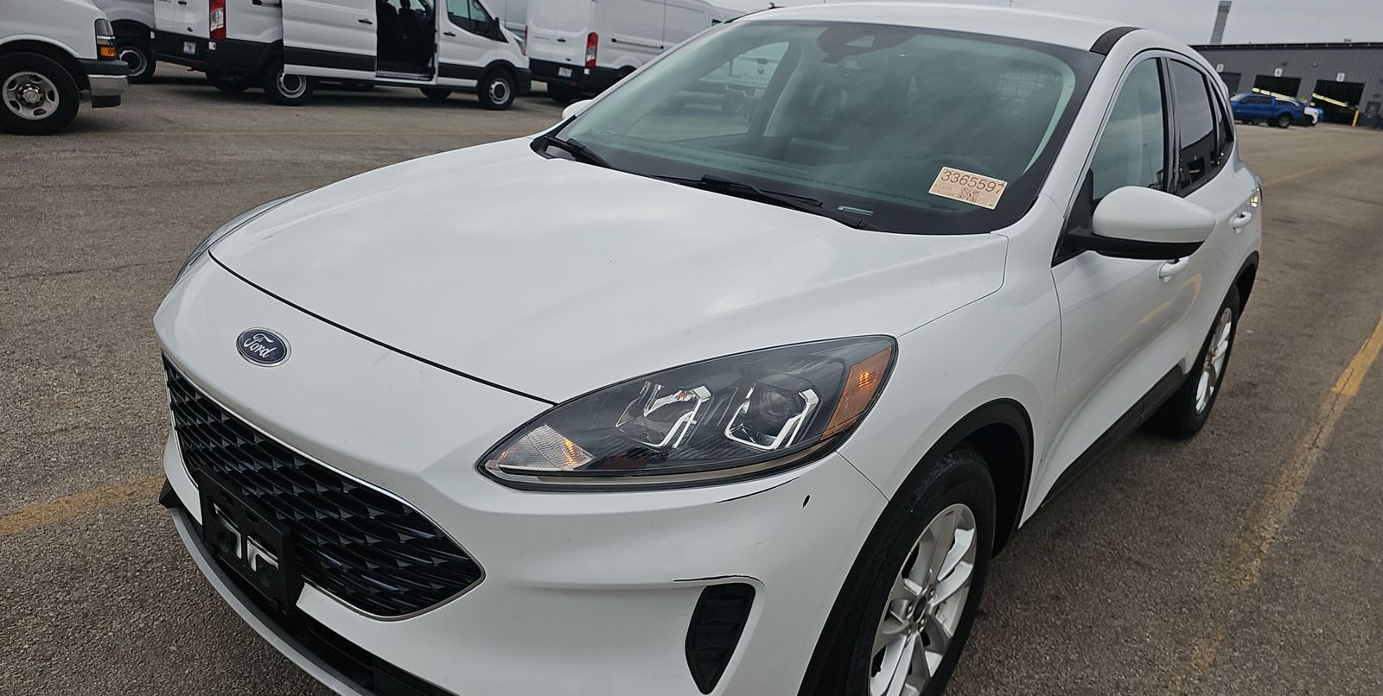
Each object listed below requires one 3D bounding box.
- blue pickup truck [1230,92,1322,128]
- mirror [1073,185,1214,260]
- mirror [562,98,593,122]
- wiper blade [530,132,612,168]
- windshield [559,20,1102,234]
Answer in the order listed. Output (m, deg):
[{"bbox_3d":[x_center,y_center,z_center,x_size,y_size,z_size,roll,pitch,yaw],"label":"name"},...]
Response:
[{"bbox_3d":[36.204,-15.461,59.500,5.800,1.940,2.030,7,18,3],"label":"blue pickup truck"},{"bbox_3d":[1.046,-0.285,2.119,0.280,0.170,0.170,20,22,36],"label":"mirror"},{"bbox_3d":[-0.379,-0.792,3.219,0.280,0.170,0.170,20,22,36],"label":"mirror"},{"bbox_3d":[-0.318,-0.549,2.636,0.070,0.060,0.620,-4,21,-29],"label":"wiper blade"},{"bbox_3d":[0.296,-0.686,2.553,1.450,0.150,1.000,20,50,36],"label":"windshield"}]

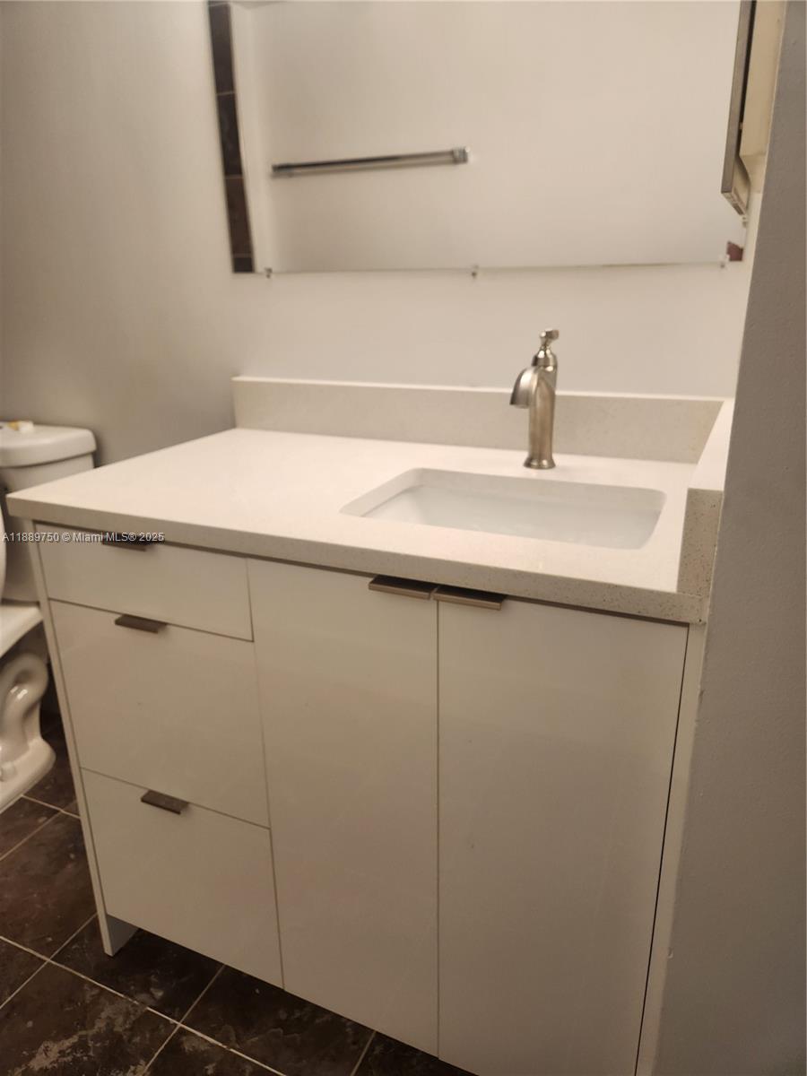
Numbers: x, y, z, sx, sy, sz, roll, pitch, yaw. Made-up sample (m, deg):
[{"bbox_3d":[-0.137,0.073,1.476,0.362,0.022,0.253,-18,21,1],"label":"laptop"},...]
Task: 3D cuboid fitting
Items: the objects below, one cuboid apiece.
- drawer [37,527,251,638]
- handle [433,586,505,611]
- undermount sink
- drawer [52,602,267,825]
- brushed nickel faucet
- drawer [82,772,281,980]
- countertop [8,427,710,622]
[{"bbox_3d":[-0.296,0.003,1.172,0.377,0.117,0.380,7,20,23],"label":"drawer"},{"bbox_3d":[0.074,0.064,0.784,0.077,0.009,0.030,7,20,23],"label":"handle"},{"bbox_3d":[0.147,0.033,1.035,0.428,0.153,0.315,7,20,23],"label":"undermount sink"},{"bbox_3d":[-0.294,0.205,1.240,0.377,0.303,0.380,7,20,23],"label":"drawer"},{"bbox_3d":[0.209,-0.210,1.129,0.053,0.224,0.174,7,20,23],"label":"brushed nickel faucet"},{"bbox_3d":[-0.290,0.500,1.340,0.377,0.312,0.380,7,20,23],"label":"drawer"},{"bbox_3d":[-0.028,-0.076,1.137,0.970,0.031,0.592,7,20,23],"label":"countertop"}]

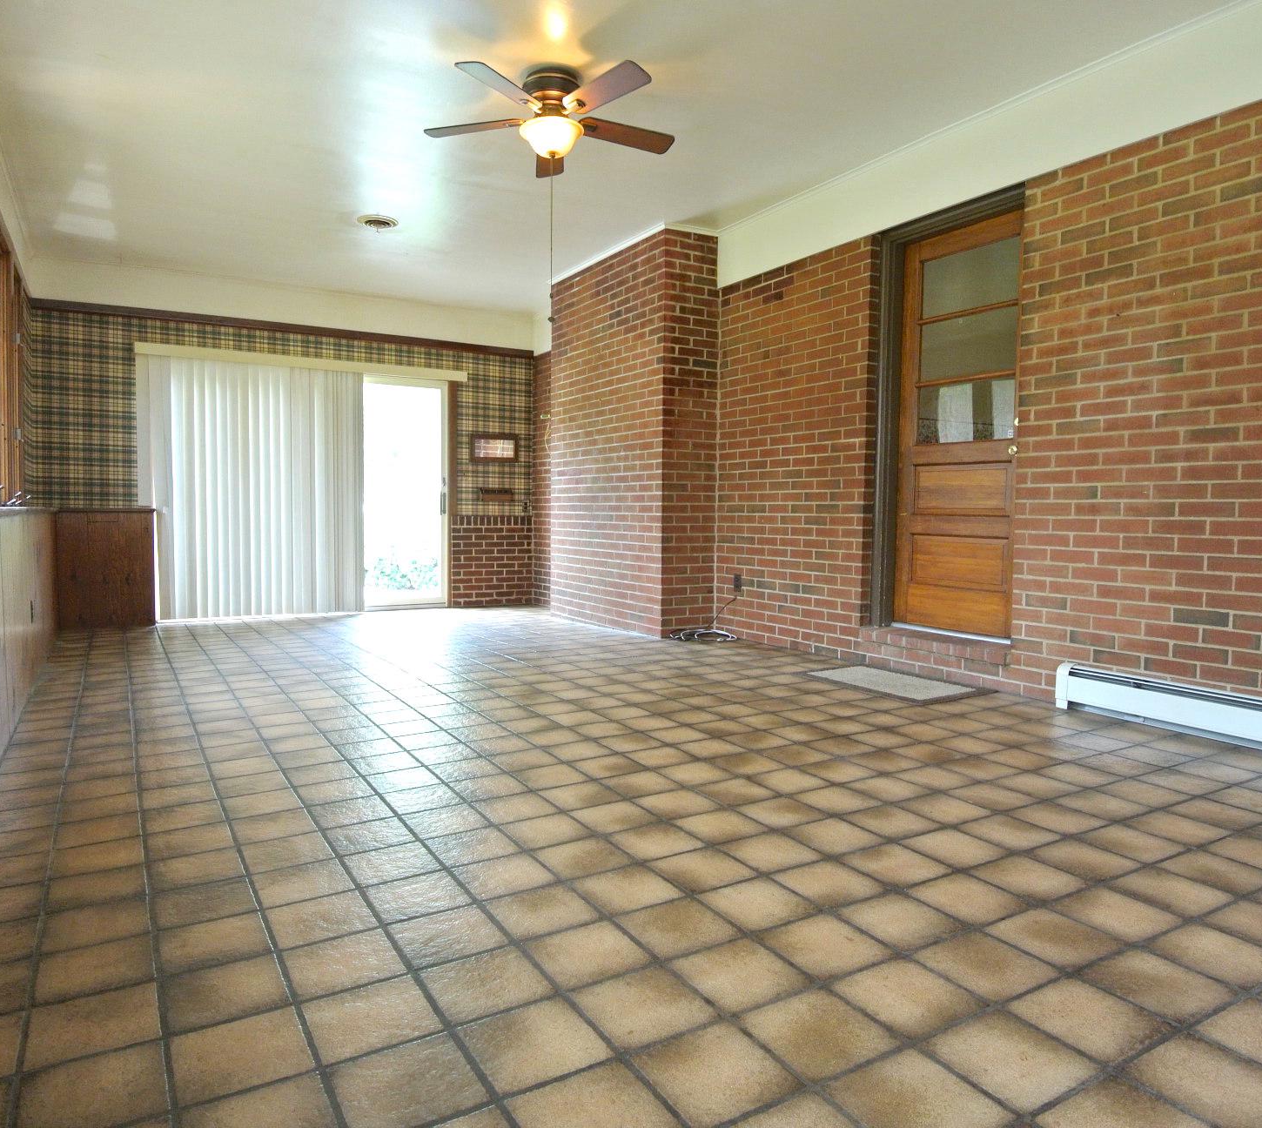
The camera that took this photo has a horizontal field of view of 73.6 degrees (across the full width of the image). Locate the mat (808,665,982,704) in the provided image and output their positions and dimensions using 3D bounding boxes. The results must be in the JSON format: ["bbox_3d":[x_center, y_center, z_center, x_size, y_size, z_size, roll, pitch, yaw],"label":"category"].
[{"bbox_3d":[1.273,0.572,4.142,0.480,0.018,0.790,-2,4,-31],"label":"mat"}]

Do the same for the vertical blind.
[{"bbox_3d":[-2.967,-0.583,6.720,1.640,2.020,0.100,-1,4,-32],"label":"vertical blind"}]

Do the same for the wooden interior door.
[{"bbox_3d":[1.693,-0.672,4.337,0.050,2.035,0.790,-2,4,-31],"label":"wooden interior door"}]

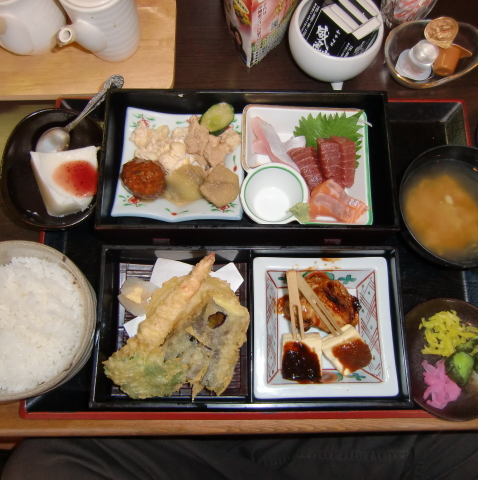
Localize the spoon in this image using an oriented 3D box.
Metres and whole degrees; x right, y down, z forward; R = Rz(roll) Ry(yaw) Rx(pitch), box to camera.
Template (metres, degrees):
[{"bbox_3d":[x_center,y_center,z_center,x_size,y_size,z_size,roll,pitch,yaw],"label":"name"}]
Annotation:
[{"bbox_3d":[-0.160,-0.121,0.448,0.122,0.020,0.027,-39,79,9],"label":"spoon"}]

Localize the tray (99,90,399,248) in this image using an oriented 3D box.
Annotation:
[{"bbox_3d":[0.008,-0.068,0.434,0.266,0.062,0.136,0,76,-1],"label":"tray"}]

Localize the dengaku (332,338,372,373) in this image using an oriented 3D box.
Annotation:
[{"bbox_3d":[0.099,0.101,0.401,0.032,0.014,0.033,-33,79,-8],"label":"dengaku"}]

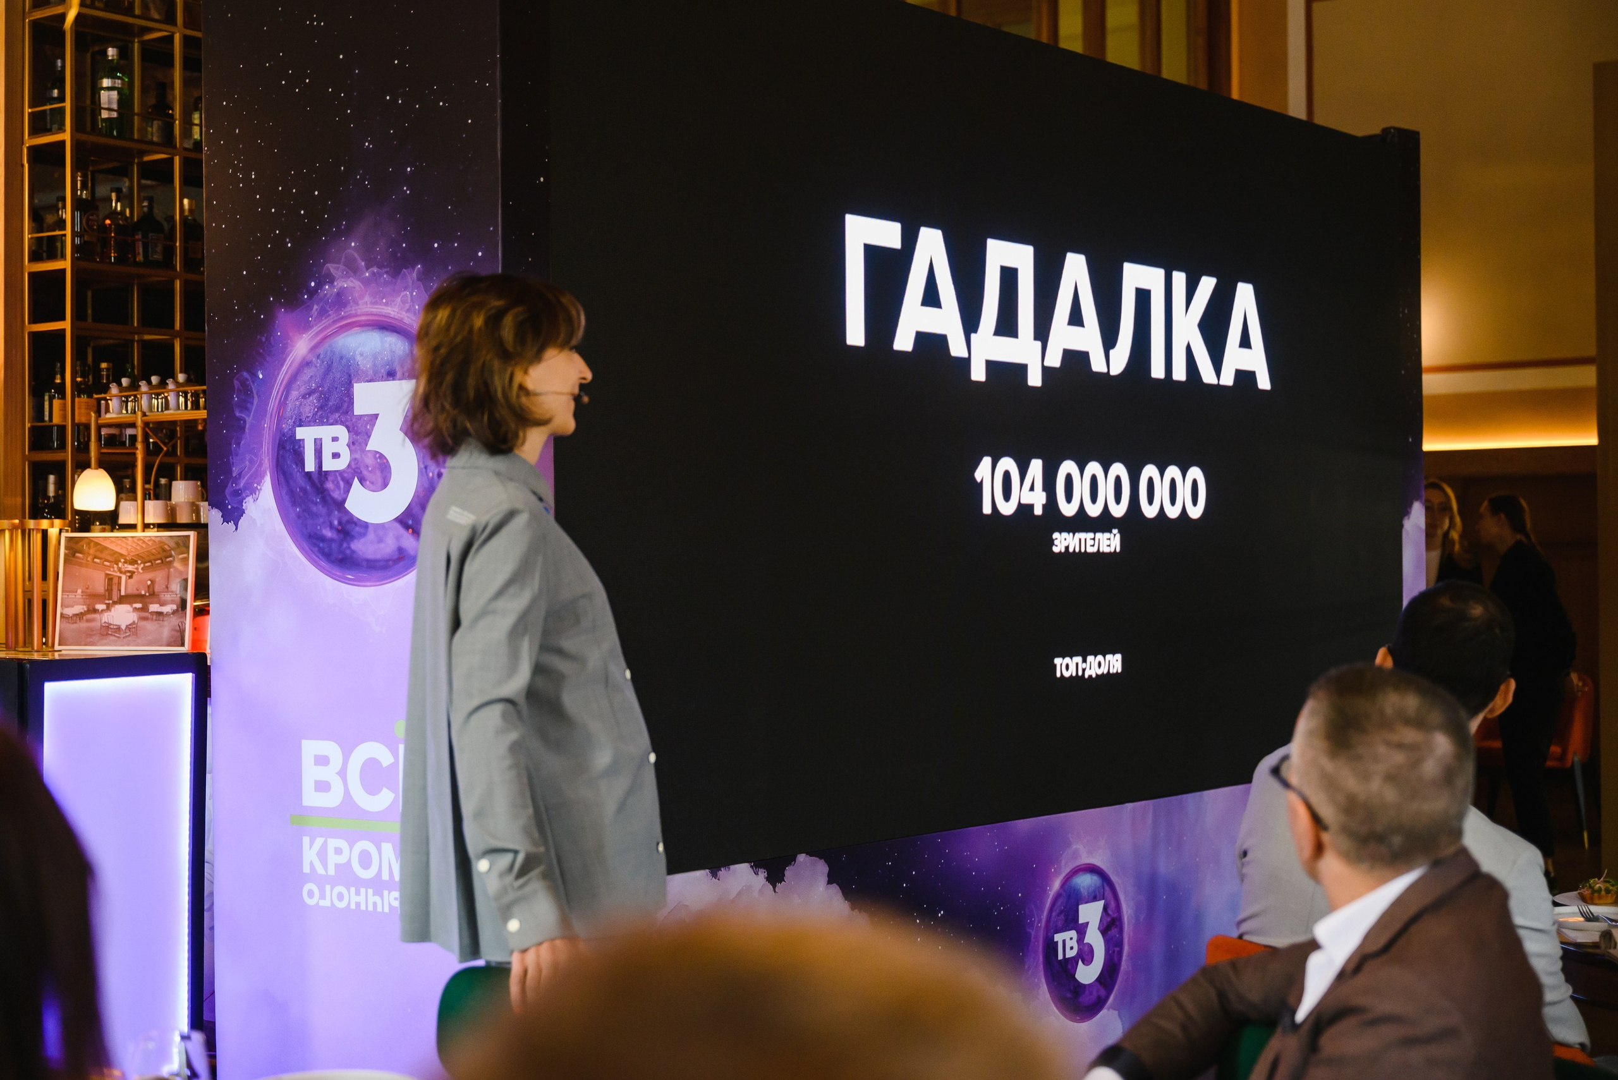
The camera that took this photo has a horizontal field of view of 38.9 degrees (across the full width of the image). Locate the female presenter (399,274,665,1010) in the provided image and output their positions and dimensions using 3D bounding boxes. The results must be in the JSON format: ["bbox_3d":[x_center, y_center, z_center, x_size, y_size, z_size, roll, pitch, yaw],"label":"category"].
[{"bbox_3d":[-0.383,0.512,3.180,0.370,1.760,0.500,-1,0,-10],"label":"female presenter"}]

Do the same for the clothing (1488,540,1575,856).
[{"bbox_3d":[2.933,0.642,9.300,0.340,1.290,0.460,-1,0,26],"label":"clothing"}]

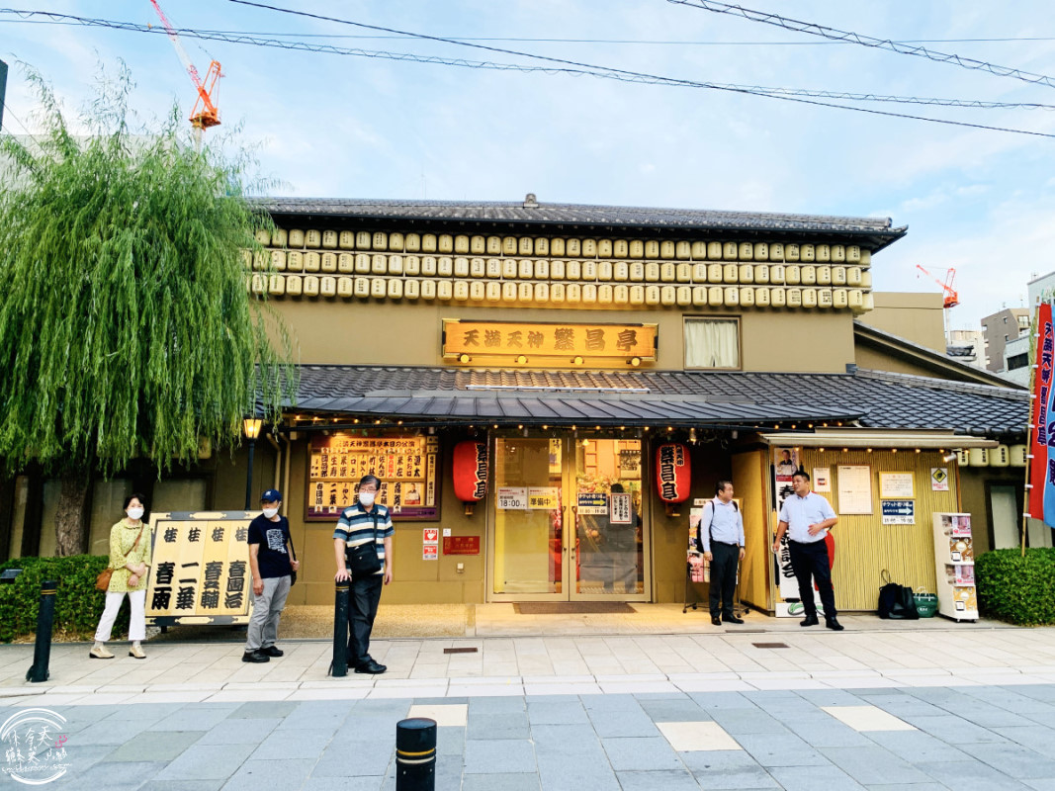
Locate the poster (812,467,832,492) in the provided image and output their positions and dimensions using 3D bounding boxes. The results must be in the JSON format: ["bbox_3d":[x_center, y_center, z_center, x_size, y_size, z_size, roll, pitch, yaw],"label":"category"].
[{"bbox_3d":[3.689,1.062,9.920,0.207,0.298,0.010,0,-9,1],"label":"poster"}]

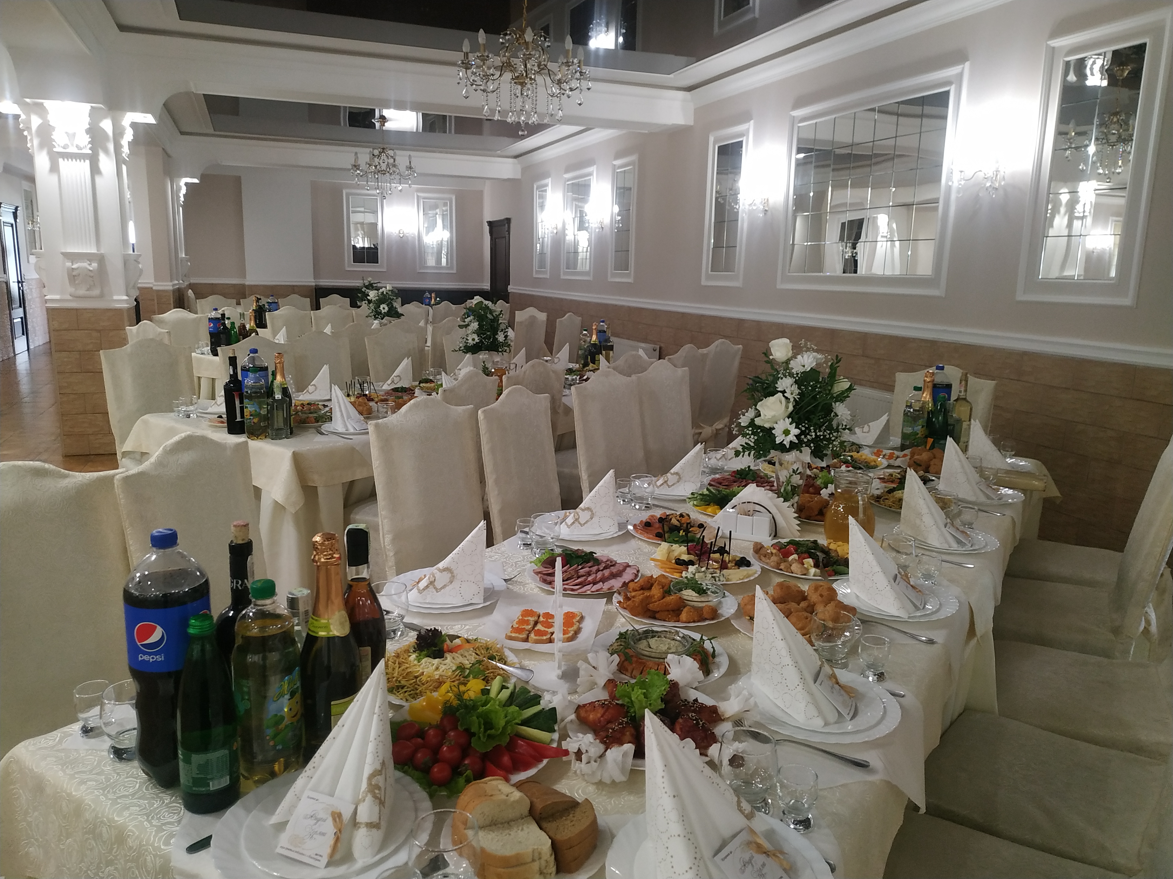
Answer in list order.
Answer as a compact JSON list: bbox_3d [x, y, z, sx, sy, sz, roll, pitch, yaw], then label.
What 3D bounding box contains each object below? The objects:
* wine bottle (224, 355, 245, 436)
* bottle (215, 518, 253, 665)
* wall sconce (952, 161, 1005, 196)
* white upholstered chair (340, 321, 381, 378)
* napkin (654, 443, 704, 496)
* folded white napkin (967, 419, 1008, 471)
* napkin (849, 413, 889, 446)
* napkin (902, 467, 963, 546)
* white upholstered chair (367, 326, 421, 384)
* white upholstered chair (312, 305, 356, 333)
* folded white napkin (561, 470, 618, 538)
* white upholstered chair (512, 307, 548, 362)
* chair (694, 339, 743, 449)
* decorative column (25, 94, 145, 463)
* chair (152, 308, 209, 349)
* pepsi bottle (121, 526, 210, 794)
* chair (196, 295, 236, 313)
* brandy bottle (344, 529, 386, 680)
[{"bbox_3d":[-1.409,-0.180,3.257,0.076,0.318,0.076,-6,14,-29],"label":"wine bottle"},{"bbox_3d":[-0.461,0.271,1.106,0.076,0.326,0.076,9,14,33],"label":"bottle"},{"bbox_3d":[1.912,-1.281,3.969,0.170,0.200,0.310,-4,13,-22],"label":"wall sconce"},{"bbox_3d":[-1.667,-0.253,5.433,0.520,1.068,0.440,9,14,33],"label":"white upholstered chair"},{"bbox_3d":[0.284,0.076,2.451,0.150,0.166,0.135,9,14,33],"label":"napkin"},{"bbox_3d":[1.424,0.010,2.881,0.140,0.165,0.155,9,14,33],"label":"folded white napkin"},{"bbox_3d":[1.123,-0.051,3.235,0.150,0.135,0.150,9,14,33],"label":"napkin"},{"bbox_3d":[0.845,0.157,1.984,0.135,0.165,0.120,9,14,33],"label":"napkin"},{"bbox_3d":[-1.050,-0.168,5.151,0.530,1.035,0.440,9,14,33],"label":"white upholstered chair"},{"bbox_3d":[-2.245,-0.750,7.750,0.560,1.010,0.460,10,15,37],"label":"white upholstered chair"},{"bbox_3d":[0.025,0.142,1.978,0.130,0.165,0.120,9,14,33],"label":"folded white napkin"},{"bbox_3d":[-0.643,-0.513,6.745,0.520,1.068,0.440,9,14,33],"label":"white upholstered chair"},{"bbox_3d":[0.585,-0.119,5.079,0.530,1.035,0.440,9,14,33],"label":"chair"},{"bbox_3d":[-3.608,-1.103,5.951,0.680,2.390,0.680,-4,13,-21],"label":"decorative column"},{"bbox_3d":[-2.981,-0.458,6.295,0.520,1.068,0.440,9,14,33],"label":"chair"},{"bbox_3d":[-0.556,0.284,1.077,0.103,0.339,0.103,-5,13,-27],"label":"pepsi bottle"},{"bbox_3d":[-3.816,-1.028,8.753,0.530,1.020,0.460,9,14,32],"label":"chair"},{"bbox_3d":[-0.326,0.263,1.174,0.075,0.289,0.075,-4,13,-21],"label":"brandy bottle"}]

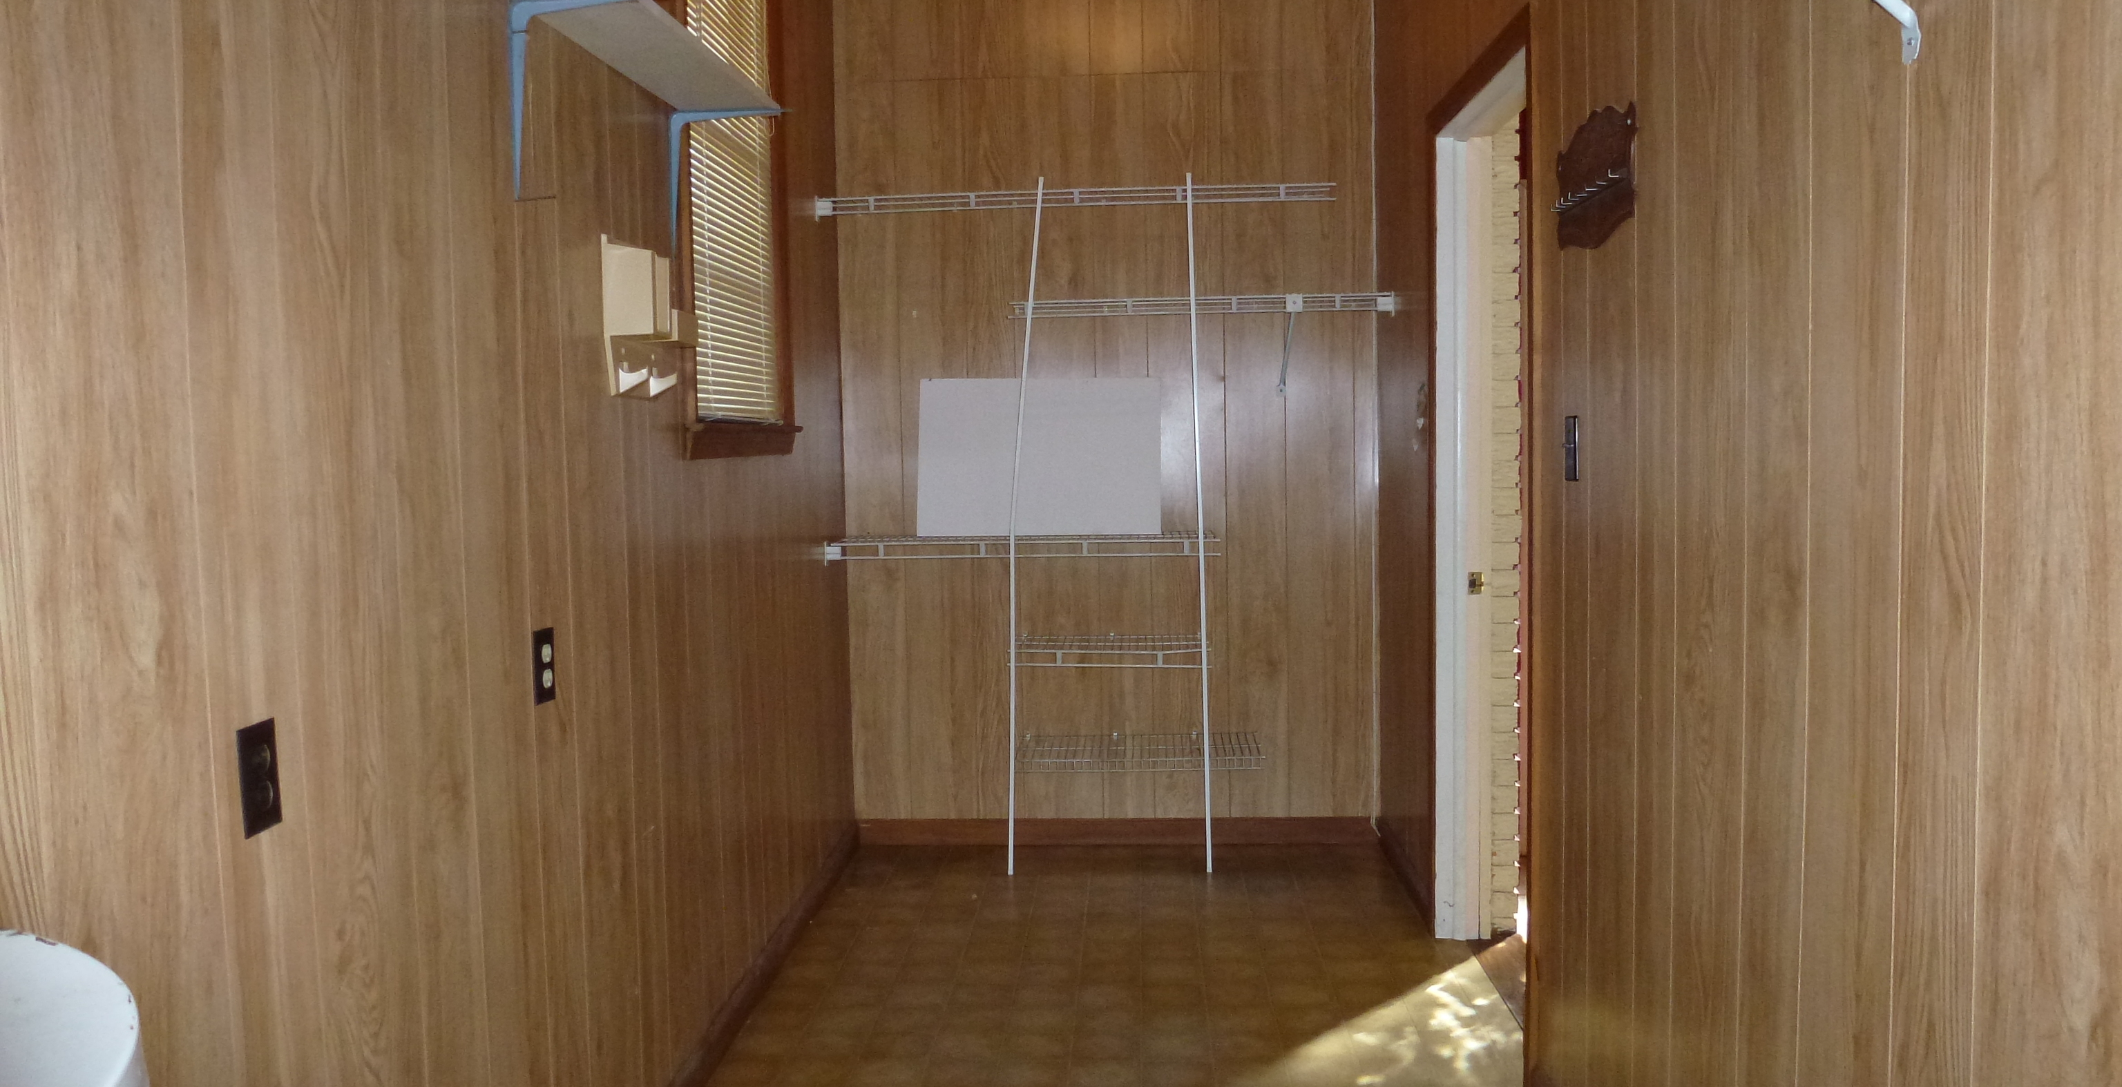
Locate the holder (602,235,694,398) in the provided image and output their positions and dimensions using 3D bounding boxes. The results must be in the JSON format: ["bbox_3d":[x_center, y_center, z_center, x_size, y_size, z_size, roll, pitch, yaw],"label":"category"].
[{"bbox_3d":[-0.741,-0.408,2.711,0.085,0.281,0.320,-1,4,3],"label":"holder"}]

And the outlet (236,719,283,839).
[{"bbox_3d":[-0.839,0.245,1.541,0.010,0.113,0.069,-1,4,3],"label":"outlet"}]

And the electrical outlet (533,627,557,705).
[{"bbox_3d":[-0.800,0.191,2.282,0.010,0.114,0.070,-1,4,3],"label":"electrical outlet"}]

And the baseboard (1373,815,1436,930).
[{"bbox_3d":[1.001,0.950,4.293,0.015,0.090,0.848,-1,4,3],"label":"baseboard"}]

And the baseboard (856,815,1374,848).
[{"bbox_3d":[0.184,0.931,4.767,1.677,0.090,0.015,-1,4,3],"label":"baseboard"}]

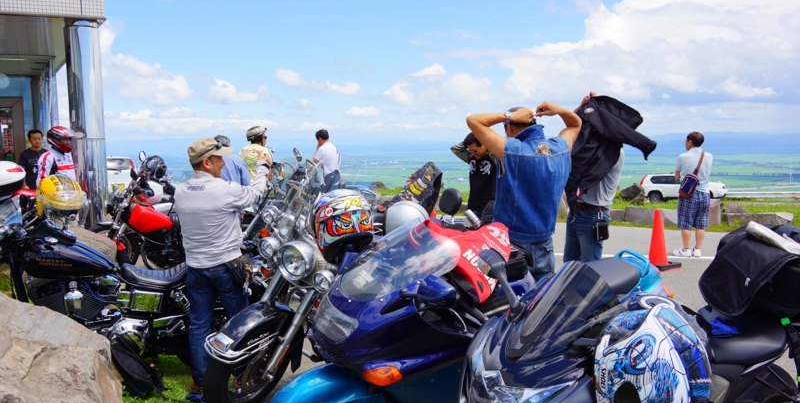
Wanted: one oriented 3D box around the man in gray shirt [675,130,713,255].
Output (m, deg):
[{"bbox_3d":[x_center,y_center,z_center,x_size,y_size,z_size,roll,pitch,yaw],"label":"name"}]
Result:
[{"bbox_3d":[3.923,-0.115,9.800,0.500,1.670,0.360,-1,5,-8],"label":"man in gray shirt"}]

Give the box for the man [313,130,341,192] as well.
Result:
[{"bbox_3d":[-1.280,-0.381,12.600,0.420,1.720,0.480,2,5,28],"label":"man"}]

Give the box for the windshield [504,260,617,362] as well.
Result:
[{"bbox_3d":[0.539,0.368,2.430,0.330,0.310,0.360,-2,5,-22],"label":"windshield"}]

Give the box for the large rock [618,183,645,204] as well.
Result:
[{"bbox_3d":[5.380,-0.174,17.000,0.600,0.460,0.500,1,5,15],"label":"large rock"}]

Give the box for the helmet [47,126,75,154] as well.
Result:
[{"bbox_3d":[-3.705,-0.671,8.000,0.330,0.280,0.250,1,5,16],"label":"helmet"}]

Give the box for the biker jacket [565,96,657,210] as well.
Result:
[{"bbox_3d":[1.766,-0.403,6.150,0.720,0.930,0.500,-3,5,-20],"label":"biker jacket"}]

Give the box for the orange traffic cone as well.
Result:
[{"bbox_3d":[3.103,0.460,8.750,0.380,0.700,0.380,-3,6,-30],"label":"orange traffic cone"}]

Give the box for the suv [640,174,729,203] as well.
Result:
[{"bbox_3d":[16.079,-0.741,41.800,4.630,1.690,1.790,3,6,29],"label":"suv"}]

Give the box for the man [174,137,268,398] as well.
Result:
[{"bbox_3d":[-1.113,0.410,4.570,0.520,1.650,0.520,3,6,36],"label":"man"}]

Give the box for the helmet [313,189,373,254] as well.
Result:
[{"bbox_3d":[-0.265,0.106,3.380,0.255,0.270,0.340,-3,-16,-33],"label":"helmet"}]

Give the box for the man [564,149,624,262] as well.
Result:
[{"bbox_3d":[1.645,0.122,6.200,0.580,1.860,0.520,-1,5,0],"label":"man"}]

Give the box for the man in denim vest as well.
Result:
[{"bbox_3d":[0.750,0.309,4.450,0.720,1.810,0.460,-2,5,-15],"label":"man in denim vest"}]

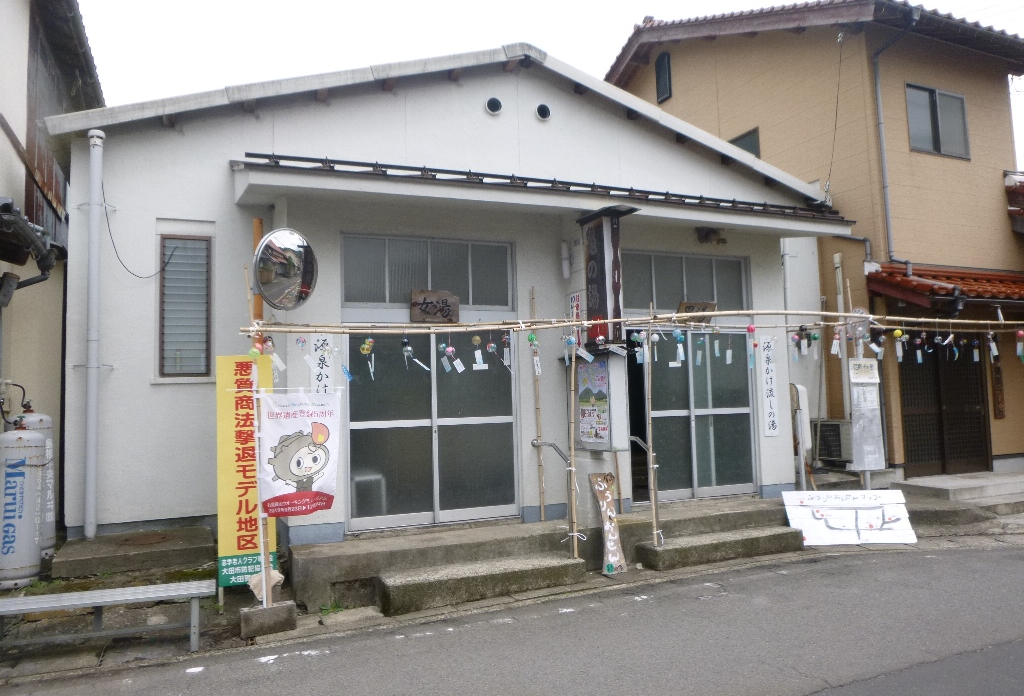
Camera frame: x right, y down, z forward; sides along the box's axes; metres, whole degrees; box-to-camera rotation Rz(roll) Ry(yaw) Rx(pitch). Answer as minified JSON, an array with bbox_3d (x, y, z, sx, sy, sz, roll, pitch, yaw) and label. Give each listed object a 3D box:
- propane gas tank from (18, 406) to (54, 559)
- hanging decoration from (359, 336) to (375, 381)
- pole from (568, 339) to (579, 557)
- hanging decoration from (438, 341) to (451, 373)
[{"bbox_3d":[-3.942,1.082,6.058,0.350,1.250,0.350,0,-4,-21],"label":"propane gas tank"},{"bbox_3d":[-1.171,0.087,5.985,0.117,0.353,0.090,0,-4,-21],"label":"hanging decoration"},{"bbox_3d":[0.553,0.833,6.463,0.040,1.980,0.040,1,-4,-21],"label":"pole"},{"bbox_3d":[-0.605,0.081,6.651,0.116,0.279,0.075,0,-4,-21],"label":"hanging decoration"}]

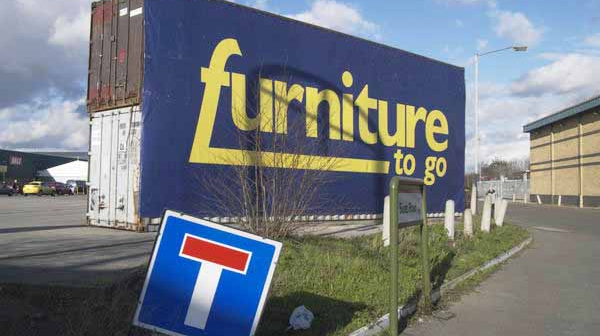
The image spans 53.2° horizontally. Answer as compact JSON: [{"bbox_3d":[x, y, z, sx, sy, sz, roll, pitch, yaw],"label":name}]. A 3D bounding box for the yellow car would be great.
[{"bbox_3d":[-27.015,2.174,62.000,1.740,1.460,4.250,0,-2,-2],"label":"yellow car"}]

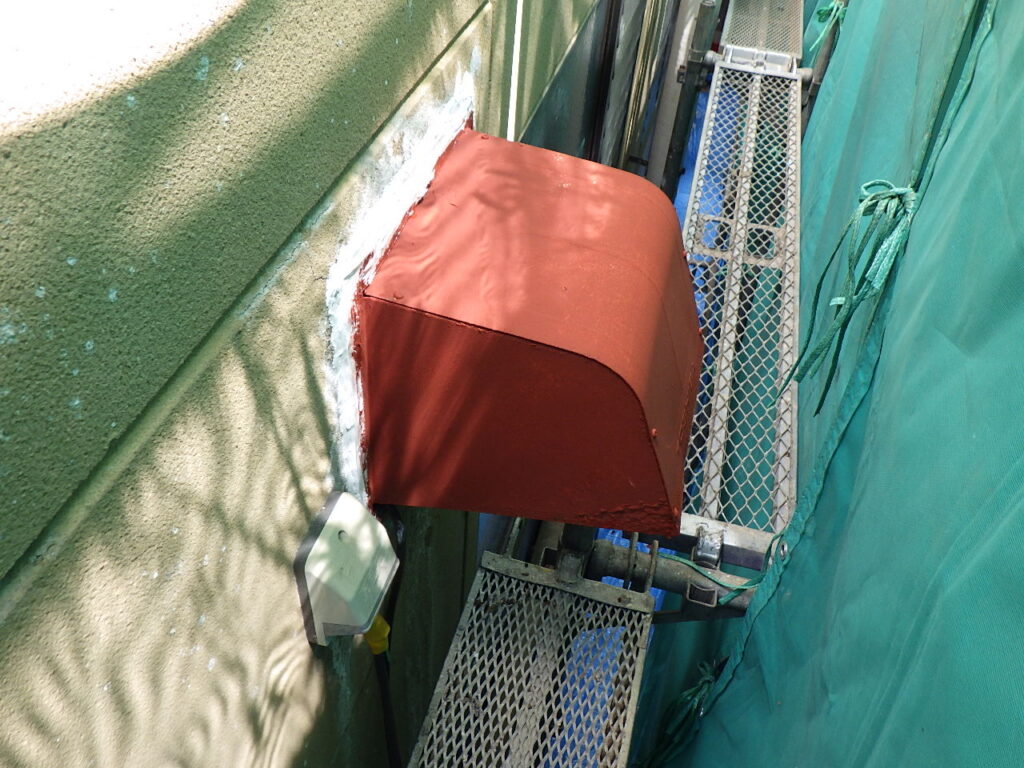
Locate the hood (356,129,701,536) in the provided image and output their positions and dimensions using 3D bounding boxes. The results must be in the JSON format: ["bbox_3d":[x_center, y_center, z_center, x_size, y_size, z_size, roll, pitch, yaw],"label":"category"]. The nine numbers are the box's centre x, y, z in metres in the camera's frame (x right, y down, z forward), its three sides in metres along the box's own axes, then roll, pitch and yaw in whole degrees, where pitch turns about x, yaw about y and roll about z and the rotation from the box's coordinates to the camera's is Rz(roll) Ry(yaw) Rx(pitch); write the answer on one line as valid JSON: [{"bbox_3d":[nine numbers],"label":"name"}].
[{"bbox_3d":[0.058,-0.042,0.958,0.341,0.309,0.345,14,44,7],"label":"hood"}]

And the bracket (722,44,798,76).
[{"bbox_3d":[0.749,-0.963,2.517,0.227,0.051,0.121,14,44,7],"label":"bracket"}]

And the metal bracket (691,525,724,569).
[{"bbox_3d":[0.278,0.243,1.196,0.042,0.051,0.063,14,44,7],"label":"metal bracket"}]

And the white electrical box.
[{"bbox_3d":[-0.158,0.191,0.817,0.069,0.139,0.088,14,44,7],"label":"white electrical box"}]

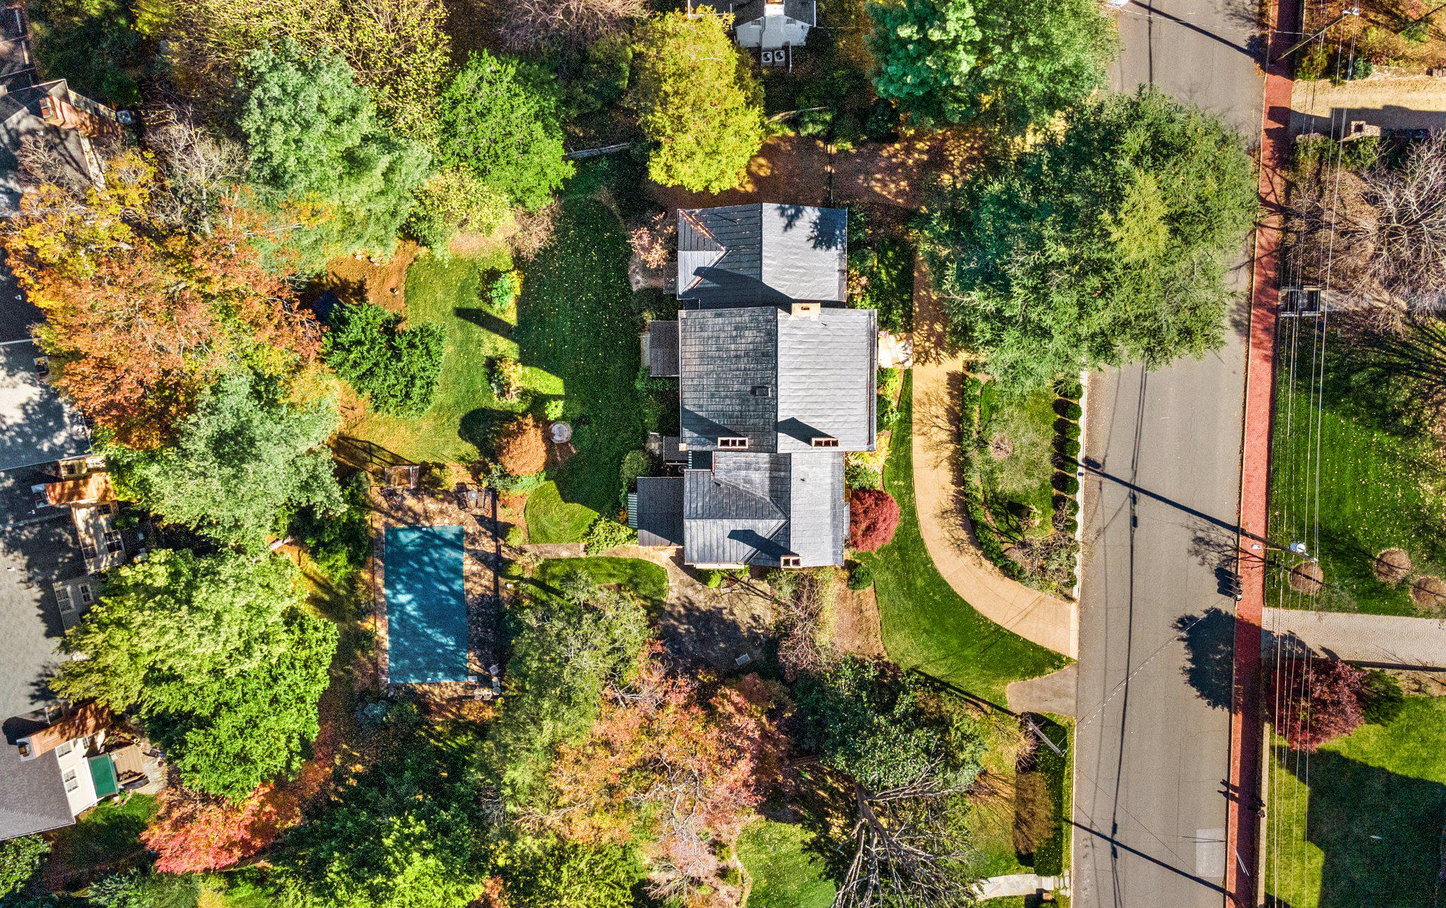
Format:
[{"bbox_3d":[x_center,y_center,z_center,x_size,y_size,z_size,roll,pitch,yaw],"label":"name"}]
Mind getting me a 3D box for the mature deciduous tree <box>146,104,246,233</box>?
[{"bbox_3d":[-37.090,-20.260,72.220,6.050,11.000,7.470,0,91,0],"label":"mature deciduous tree"}]

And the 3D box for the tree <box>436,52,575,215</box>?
[{"bbox_3d":[-15.300,-22.410,71.690,9.360,12.000,10.390,0,91,0],"label":"tree"}]

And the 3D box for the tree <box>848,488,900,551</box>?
[{"bbox_3d":[11.159,4.894,74.377,3.990,3.500,4.670,0,94,1],"label":"tree"}]

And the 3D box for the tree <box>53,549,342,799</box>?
[{"bbox_3d":[-35.680,15.160,70.220,18.090,16.000,17.400,0,91,0],"label":"tree"}]

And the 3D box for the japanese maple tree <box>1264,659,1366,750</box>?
[{"bbox_3d":[44.160,18.680,75.120,6.990,6.300,6.750,0,91,0],"label":"japanese maple tree"}]

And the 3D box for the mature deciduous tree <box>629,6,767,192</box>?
[{"bbox_3d":[-1.749,-22.576,65.372,8.930,18.500,8.830,0,94,1],"label":"mature deciduous tree"}]

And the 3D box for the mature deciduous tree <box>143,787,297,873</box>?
[{"bbox_3d":[-37.300,27.390,75.390,11.480,6.000,7.520,0,91,0],"label":"mature deciduous tree"}]

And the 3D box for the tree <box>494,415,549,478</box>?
[{"bbox_3d":[-15.340,-0.560,76.300,4.220,3.400,4.830,0,91,0],"label":"tree"}]

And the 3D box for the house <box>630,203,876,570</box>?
[{"bbox_3d":[1.949,-4.481,69.433,16.940,12.500,24.170,0,94,1],"label":"house"}]

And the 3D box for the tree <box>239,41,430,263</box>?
[{"bbox_3d":[-26.590,-20.380,69.220,11.250,17.000,13.400,0,91,0],"label":"tree"}]

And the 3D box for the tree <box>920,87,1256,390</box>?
[{"bbox_3d":[24.710,-14.490,69.300,21.570,17.000,19.990,0,91,0],"label":"tree"}]

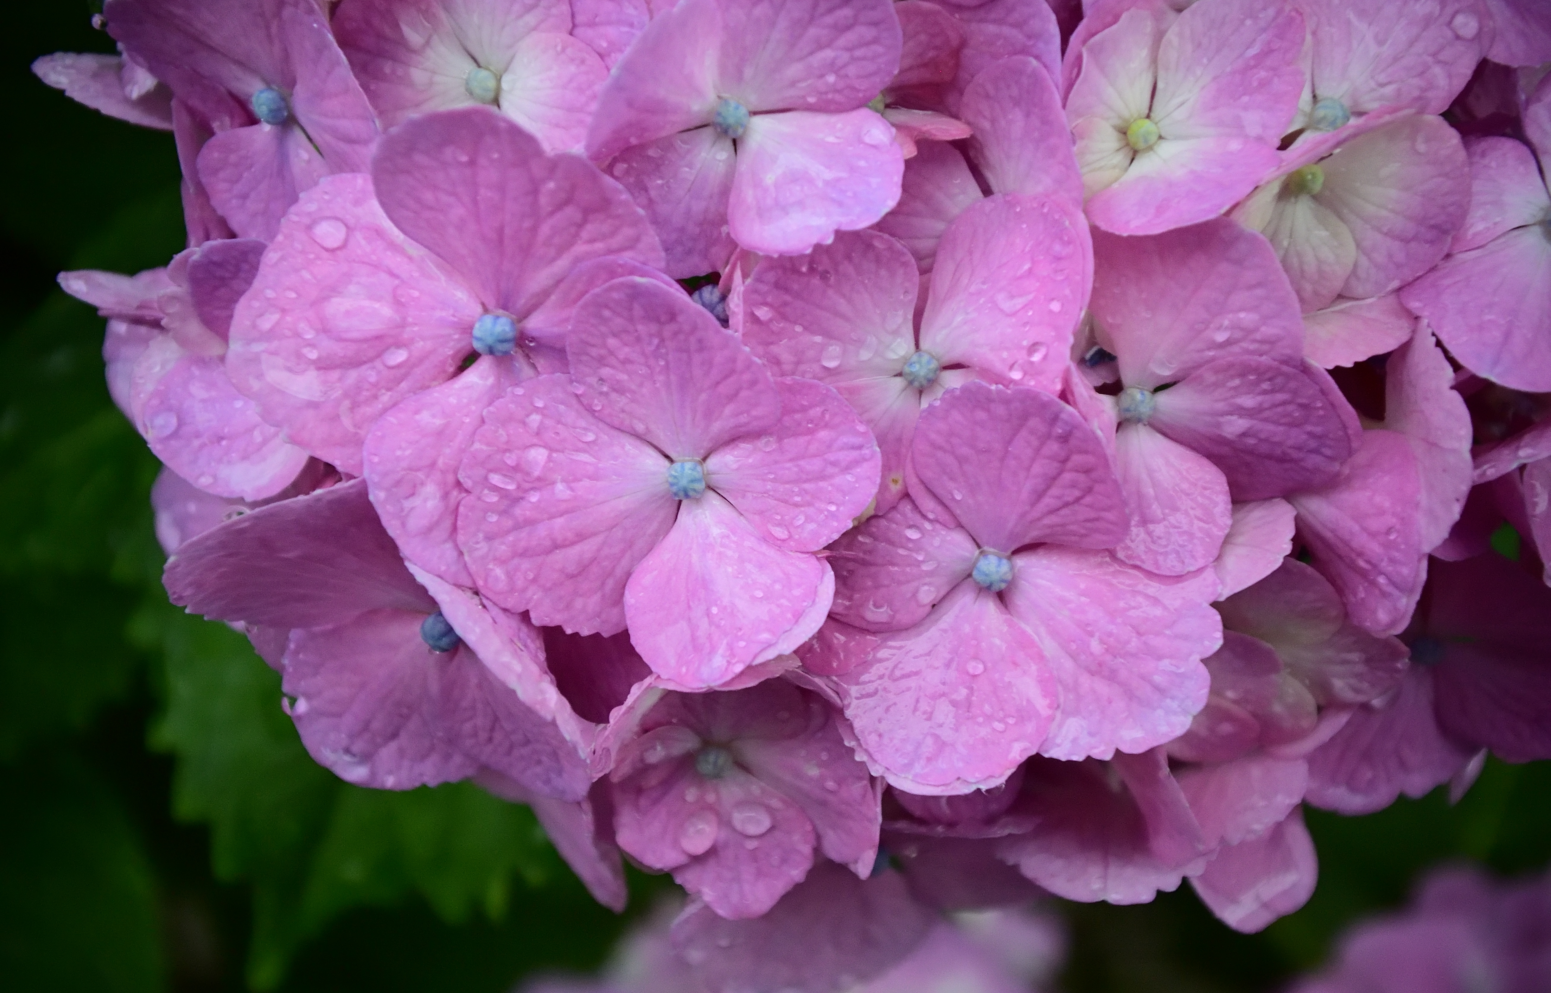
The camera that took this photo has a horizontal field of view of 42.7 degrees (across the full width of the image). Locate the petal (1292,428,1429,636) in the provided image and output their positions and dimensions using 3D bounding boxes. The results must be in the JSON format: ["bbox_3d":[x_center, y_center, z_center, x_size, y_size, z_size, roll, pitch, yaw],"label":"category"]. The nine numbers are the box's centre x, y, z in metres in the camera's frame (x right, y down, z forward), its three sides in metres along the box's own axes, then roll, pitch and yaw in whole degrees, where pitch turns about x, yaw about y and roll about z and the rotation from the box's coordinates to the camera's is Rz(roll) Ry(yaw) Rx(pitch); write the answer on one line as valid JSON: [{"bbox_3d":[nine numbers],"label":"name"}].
[{"bbox_3d":[0.078,0.005,0.264,0.019,0.028,0.010,0,3,-9],"label":"petal"}]

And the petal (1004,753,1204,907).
[{"bbox_3d":[0.044,0.043,0.264,0.028,0.023,0.015,0,6,0],"label":"petal"}]

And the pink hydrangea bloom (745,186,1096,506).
[{"bbox_3d":[0.016,-0.017,0.232,0.041,0.039,0.014,-2,-12,-3],"label":"pink hydrangea bloom"}]

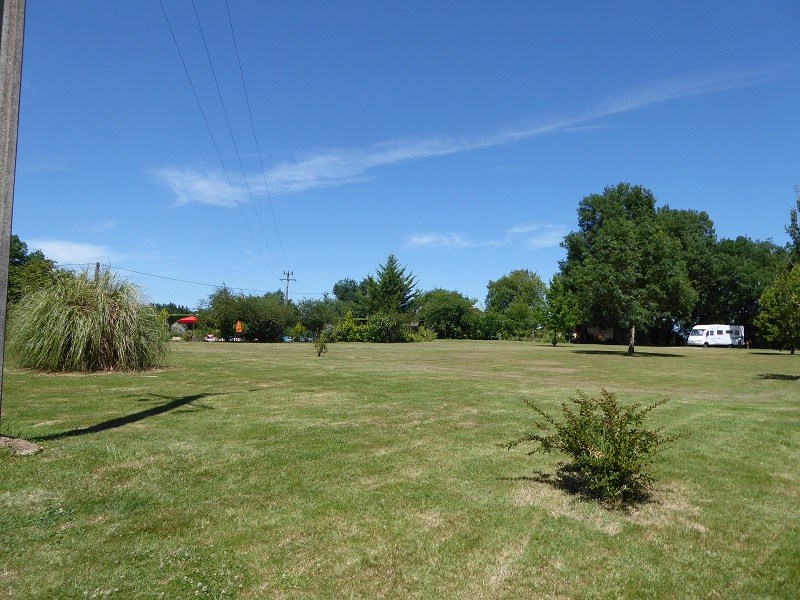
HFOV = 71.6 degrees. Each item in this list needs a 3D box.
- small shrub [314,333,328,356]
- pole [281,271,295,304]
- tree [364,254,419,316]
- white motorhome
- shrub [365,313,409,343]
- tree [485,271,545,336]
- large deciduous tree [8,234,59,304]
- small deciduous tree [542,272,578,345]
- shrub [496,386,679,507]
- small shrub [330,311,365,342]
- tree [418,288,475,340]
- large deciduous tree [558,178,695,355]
[{"bbox_3d":[-4.486,2.470,31.500,0.800,1.480,0.750,1,-3,-8],"label":"small shrub"},{"bbox_3d":[-15.819,0.703,78.000,2.100,9.700,0.350,1,-3,-8],"label":"pole"},{"bbox_3d":[-1.103,-0.260,72.000,7.000,11.290,6.800,1,-3,-1],"label":"tree"},{"bbox_3d":[39.308,4.522,69.000,6.200,2.870,2.250,2,-3,-13],"label":"white motorhome"},{"bbox_3d":[-1.533,3.140,63.000,5.000,3.440,4.200,1,-3,-1],"label":"shrub"},{"bbox_3d":[20.822,0.811,100.000,11.300,12.980,10.500,0,-3,12],"label":"tree"},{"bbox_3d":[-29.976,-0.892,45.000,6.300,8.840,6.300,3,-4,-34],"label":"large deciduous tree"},{"bbox_3d":[19.145,1.208,67.000,4.400,8.580,4.300,0,-3,16],"label":"small deciduous tree"},{"bbox_3d":[1.845,1.407,5.400,1.650,1.070,1.450,0,-3,19],"label":"shrub"},{"bbox_3d":[-5.963,3.010,63.000,4.000,3.630,3.400,1,-3,-5],"label":"small shrub"},{"bbox_3d":[7.712,2.363,92.000,10.000,8.540,9.000,1,-3,5],"label":"tree"},{"bbox_3d":[19.155,-2.683,46.500,10.600,14.330,10.200,0,-3,22],"label":"large deciduous tree"}]

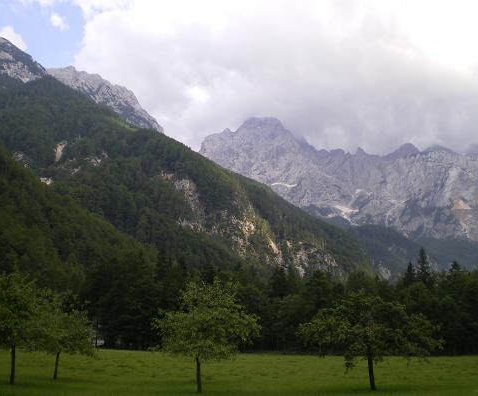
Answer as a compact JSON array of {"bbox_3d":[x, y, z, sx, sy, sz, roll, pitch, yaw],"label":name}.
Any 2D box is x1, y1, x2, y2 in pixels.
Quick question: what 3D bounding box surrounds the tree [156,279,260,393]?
[{"bbox_3d":[-1.356,5.833,24.831,4.390,4.710,4.210,0,-15,0],"label":"tree"}]

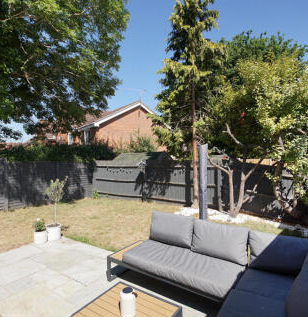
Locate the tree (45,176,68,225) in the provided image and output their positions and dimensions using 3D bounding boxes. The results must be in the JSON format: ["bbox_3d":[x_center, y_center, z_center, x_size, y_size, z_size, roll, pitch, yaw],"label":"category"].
[{"bbox_3d":[-2.180,0.965,4.470,0.490,1.080,0.480,0,-2,0],"label":"tree"}]

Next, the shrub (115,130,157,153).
[{"bbox_3d":[-1.100,0.250,12.000,2.600,3.600,2.200,0,-2,0],"label":"shrub"}]

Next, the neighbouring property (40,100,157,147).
[{"bbox_3d":[-4.800,-1.350,20.000,11.000,7.400,8.500,1,-2,-29],"label":"neighbouring property"}]

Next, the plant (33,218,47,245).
[{"bbox_3d":[-2.430,1.540,4.250,0.295,0.520,0.295,0,-2,0],"label":"plant"}]

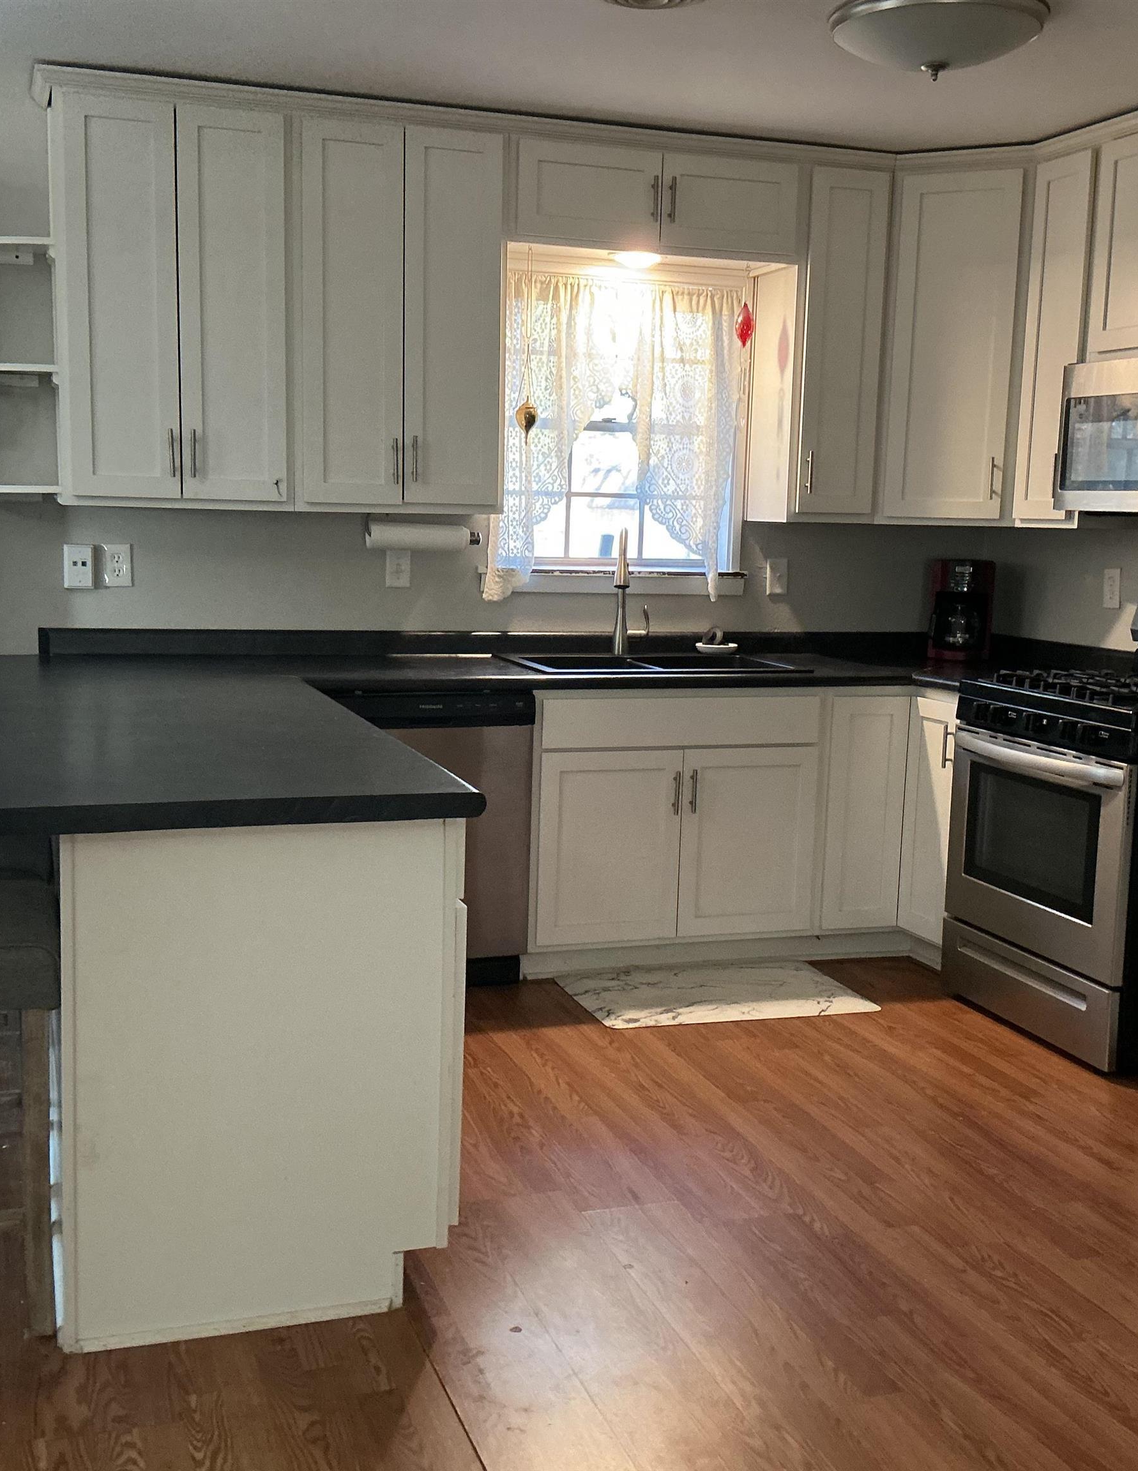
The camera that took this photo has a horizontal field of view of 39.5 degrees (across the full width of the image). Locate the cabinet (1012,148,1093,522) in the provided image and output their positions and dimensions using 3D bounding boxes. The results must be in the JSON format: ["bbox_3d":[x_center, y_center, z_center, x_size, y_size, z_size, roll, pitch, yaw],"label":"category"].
[{"bbox_3d":[1.561,-1.147,4.688,0.330,1.067,0.327,-1,9,-19],"label":"cabinet"}]

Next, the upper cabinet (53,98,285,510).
[{"bbox_3d":[-1.109,-1.181,4.433,0.631,1.068,0.335,-2,9,-20],"label":"upper cabinet"}]

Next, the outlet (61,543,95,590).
[{"bbox_3d":[-1.409,-0.487,4.569,0.082,0.125,0.012,-1,9,-19],"label":"outlet"}]

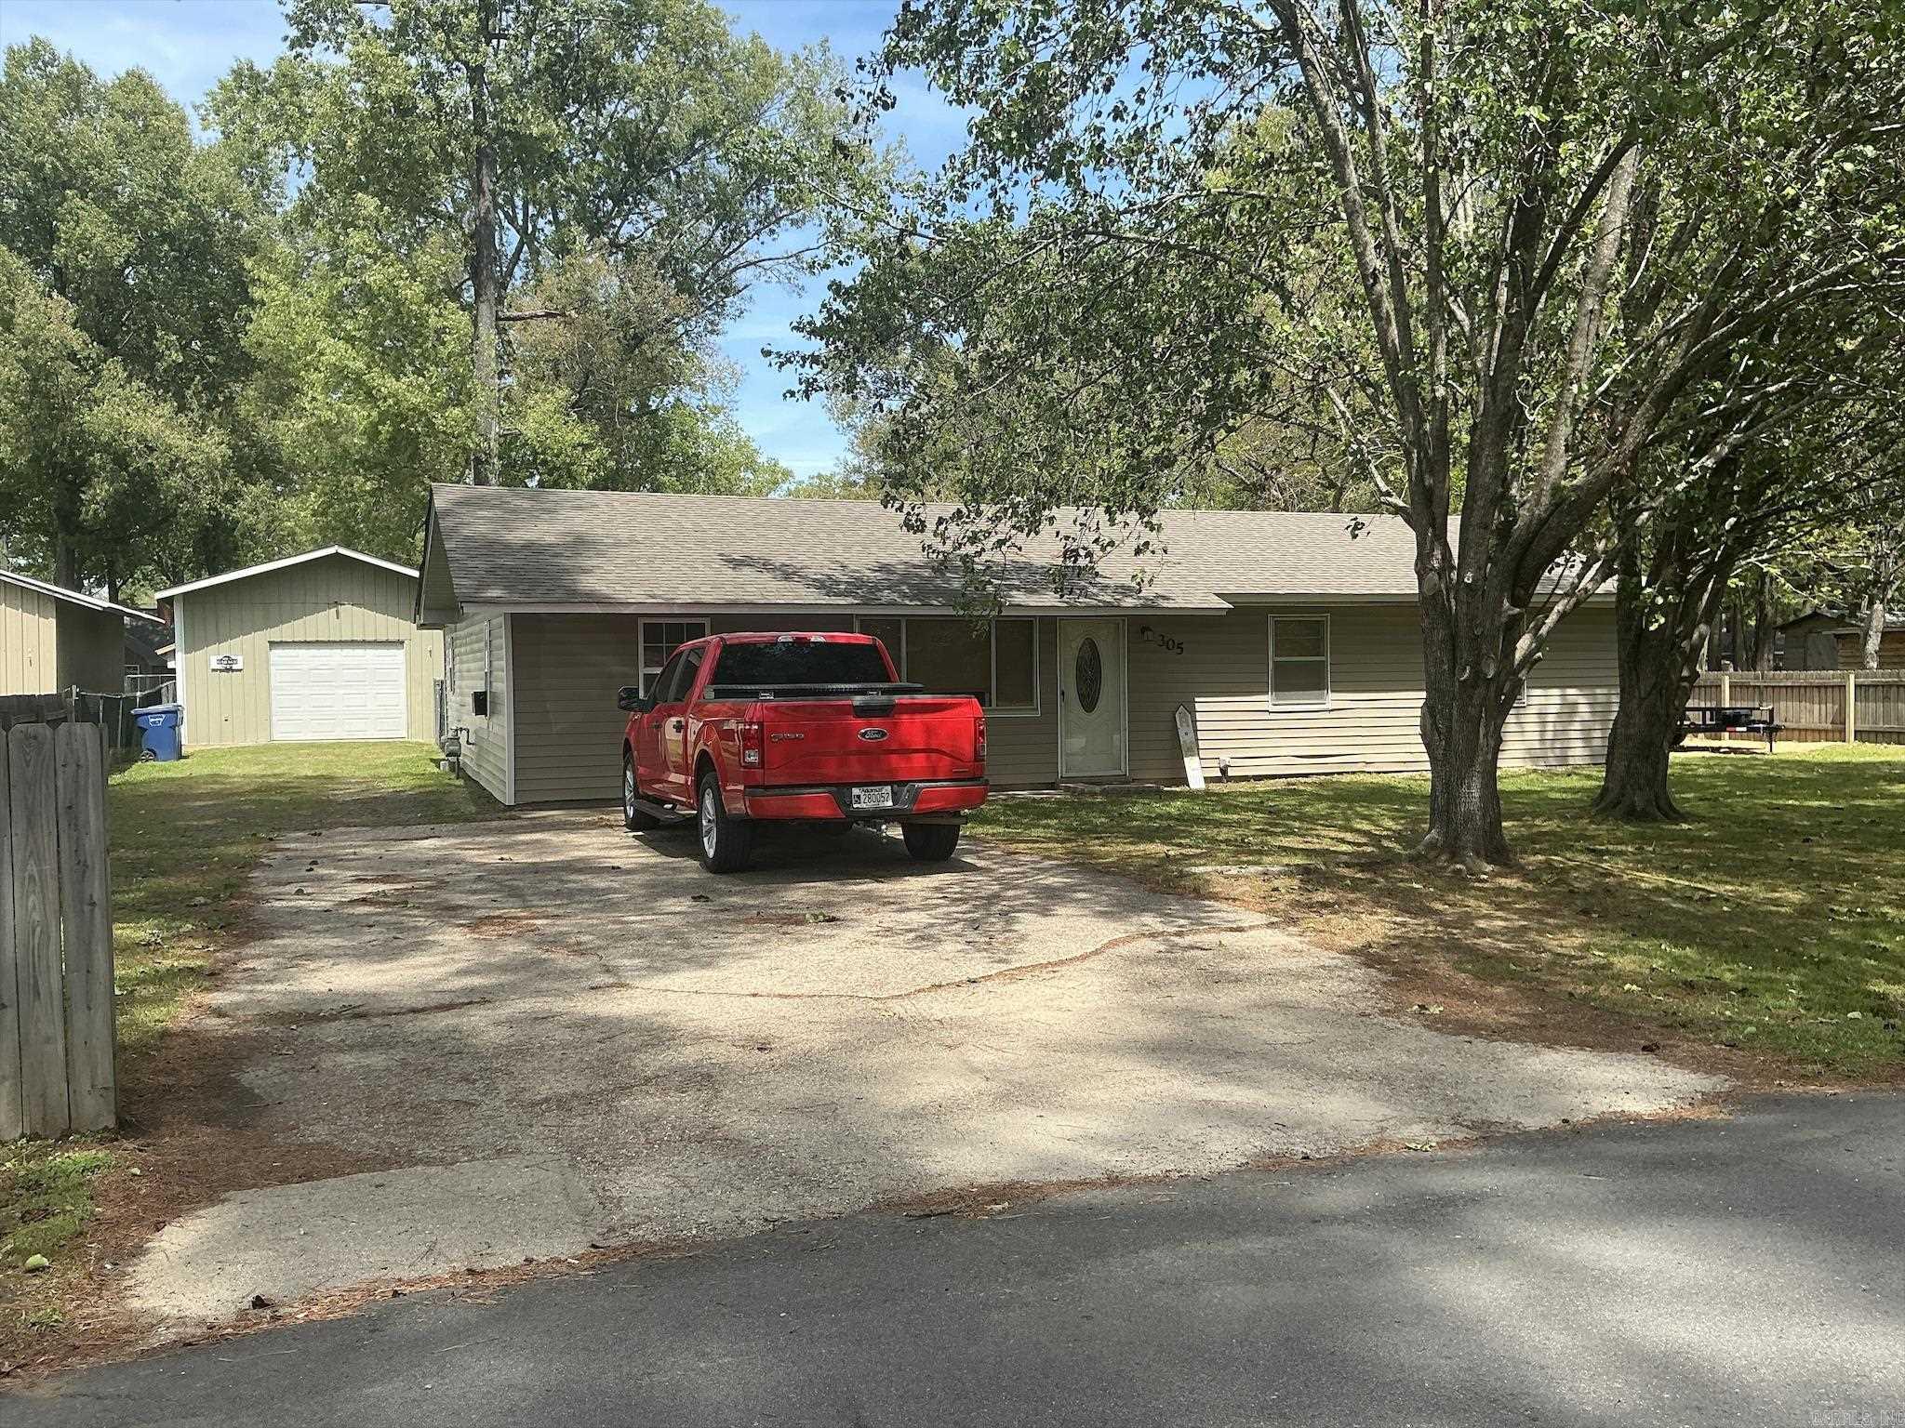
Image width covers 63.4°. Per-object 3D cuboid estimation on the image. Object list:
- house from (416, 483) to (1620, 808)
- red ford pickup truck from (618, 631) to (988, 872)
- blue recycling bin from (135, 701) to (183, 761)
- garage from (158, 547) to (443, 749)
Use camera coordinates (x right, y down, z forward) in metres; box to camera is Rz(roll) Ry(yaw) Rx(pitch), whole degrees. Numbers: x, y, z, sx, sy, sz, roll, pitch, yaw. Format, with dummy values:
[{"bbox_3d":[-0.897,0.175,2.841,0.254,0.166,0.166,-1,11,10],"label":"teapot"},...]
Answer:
[{"bbox_3d":[0.937,-1.214,23.765,16.895,4.080,9.490,-1,2,-21],"label":"house"},{"bbox_3d":[-1.611,0.228,13.946,2.150,1.940,5.890,-1,2,-21],"label":"red ford pickup truck"},{"bbox_3d":[-15.157,0.355,29.400,0.860,1.110,0.660,-1,2,-17],"label":"blue recycling bin"},{"bbox_3d":[-14.743,-1.543,37.105,7.028,4.253,8.200,-1,2,-21],"label":"garage"}]

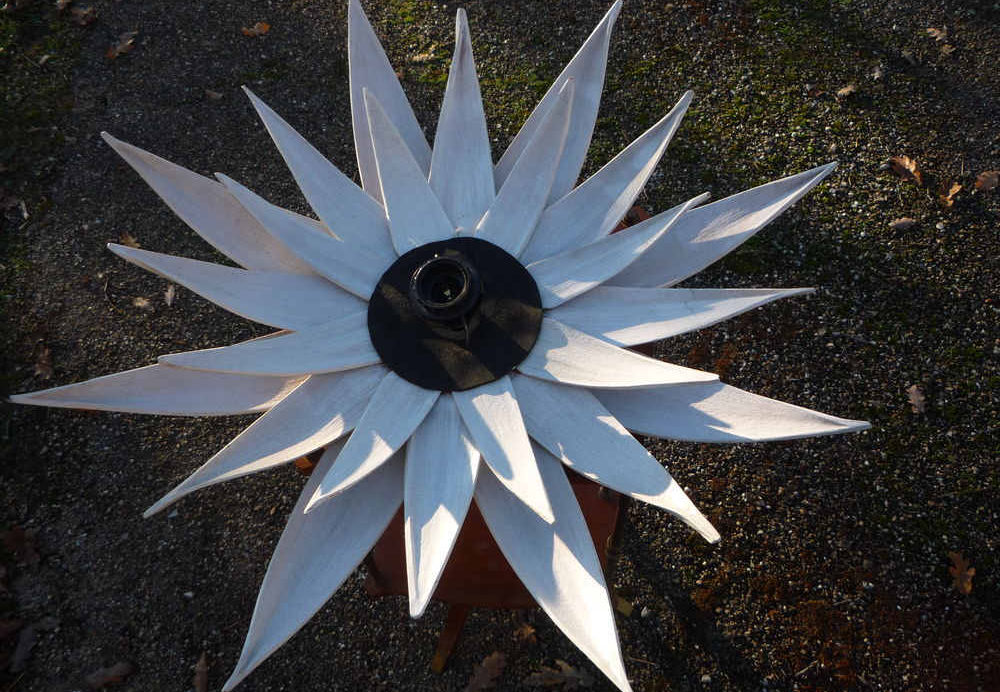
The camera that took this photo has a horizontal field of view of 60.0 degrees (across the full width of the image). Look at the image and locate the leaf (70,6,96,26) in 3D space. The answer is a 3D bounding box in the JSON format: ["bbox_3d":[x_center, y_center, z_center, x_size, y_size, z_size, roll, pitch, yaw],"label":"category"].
[{"bbox_3d":[-0.915,-0.726,1.904,0.059,0.018,0.044,11,63,5],"label":"leaf"}]

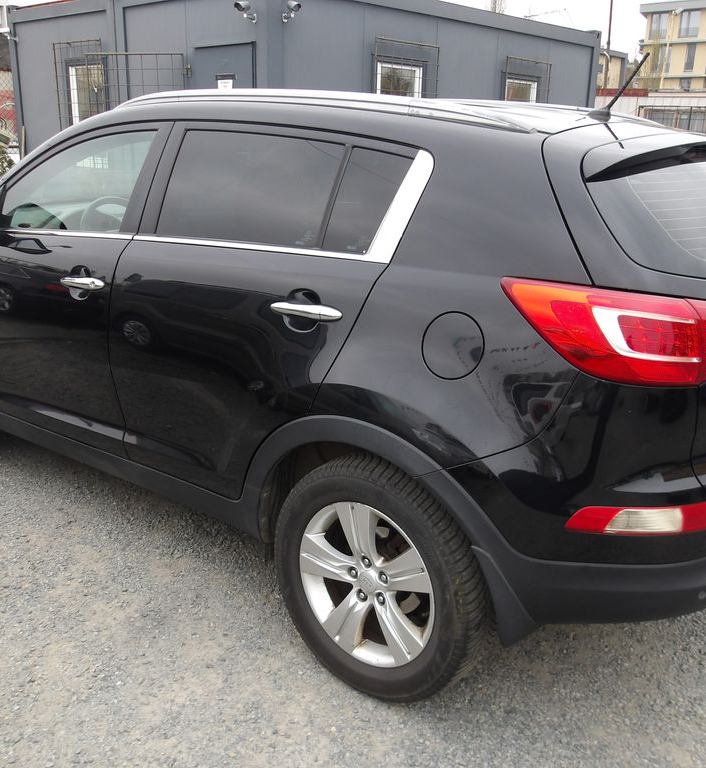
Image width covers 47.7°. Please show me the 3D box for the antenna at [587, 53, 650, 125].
[{"bbox_3d":[0.786,-0.858,2.333,0.045,0.240,0.060,-19,62,-49],"label":"antenna"}]

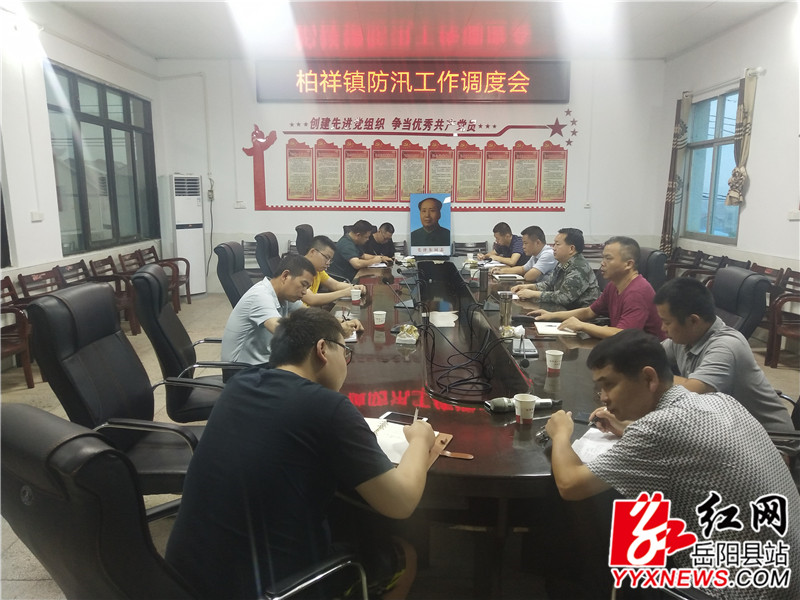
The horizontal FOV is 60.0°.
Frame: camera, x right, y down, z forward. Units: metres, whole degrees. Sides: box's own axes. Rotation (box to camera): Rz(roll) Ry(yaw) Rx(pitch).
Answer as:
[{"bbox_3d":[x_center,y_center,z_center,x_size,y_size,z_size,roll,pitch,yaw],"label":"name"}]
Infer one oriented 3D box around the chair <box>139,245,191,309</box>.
[{"bbox_3d":[-3.121,-0.309,9.290,0.580,0.820,0.580,0,9,1],"label":"chair"}]

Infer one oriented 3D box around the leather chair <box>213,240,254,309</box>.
[{"bbox_3d":[-1.028,0.116,5.571,0.740,1.130,0.630,0,9,2],"label":"leather chair"}]

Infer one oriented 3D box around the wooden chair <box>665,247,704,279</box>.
[{"bbox_3d":[3.482,-0.229,8.874,0.570,0.830,0.570,0,9,1],"label":"wooden chair"}]

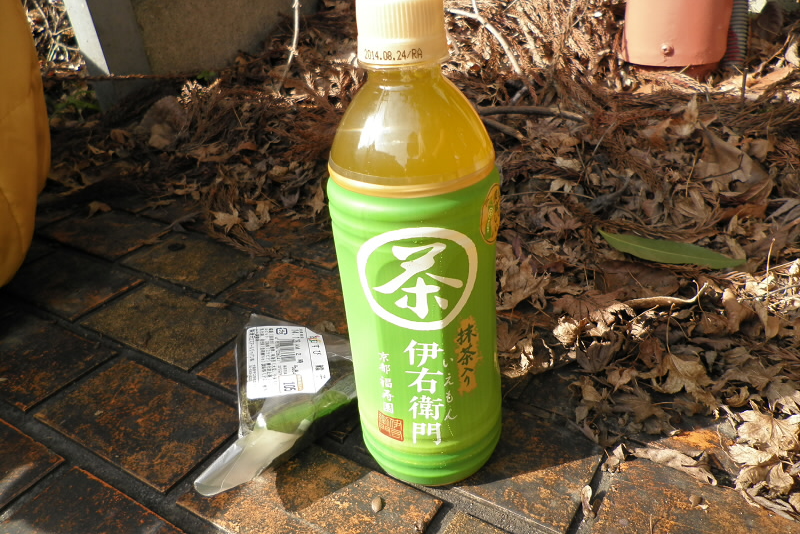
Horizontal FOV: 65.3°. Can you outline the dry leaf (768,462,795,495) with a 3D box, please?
[{"bbox_3d":[0.160,0.089,0.261,0.007,0.010,0.012,-5,64,0],"label":"dry leaf"}]

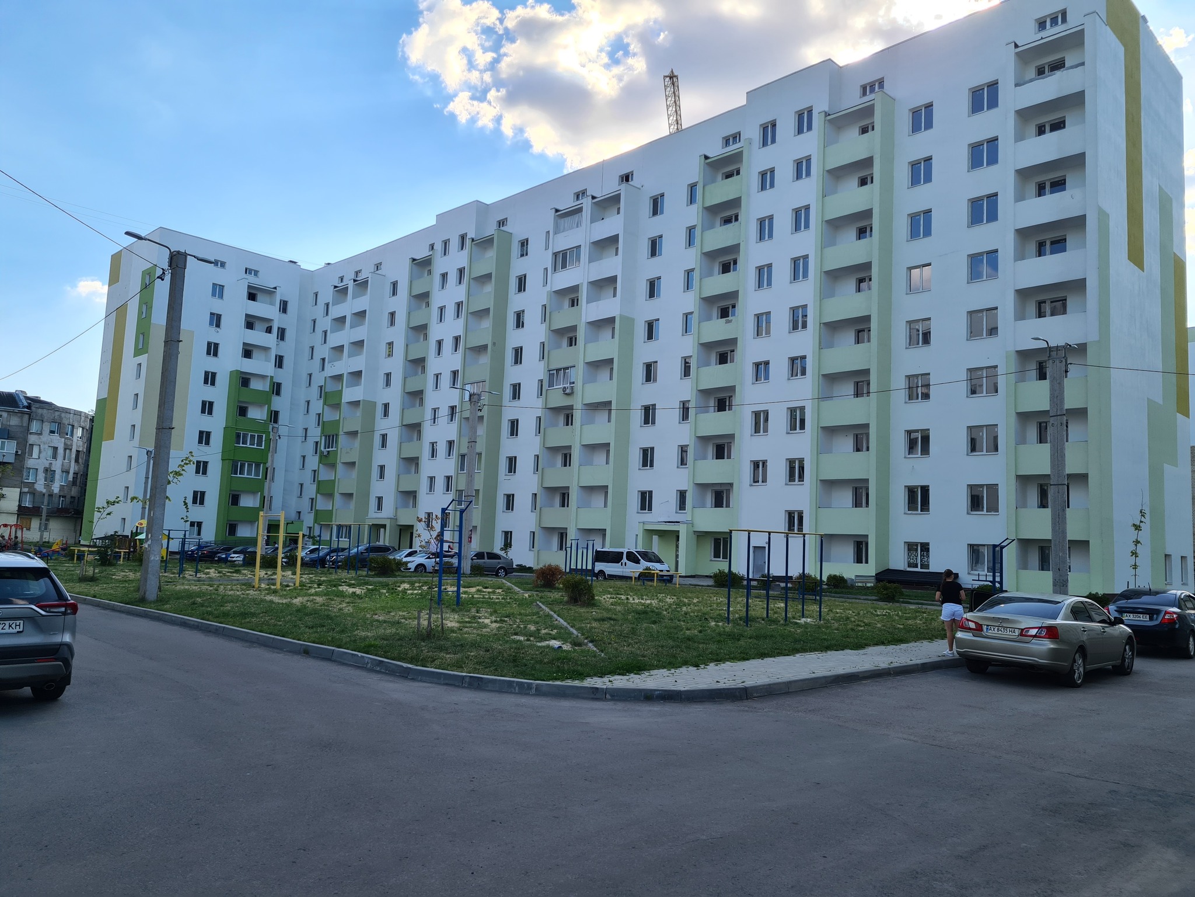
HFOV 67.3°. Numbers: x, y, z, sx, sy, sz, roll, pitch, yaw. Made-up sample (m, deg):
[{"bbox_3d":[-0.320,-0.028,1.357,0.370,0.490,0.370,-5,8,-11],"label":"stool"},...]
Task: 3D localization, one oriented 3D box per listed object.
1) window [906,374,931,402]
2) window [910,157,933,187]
[{"bbox_3d":[17.062,-3.183,47.691,0.150,1.431,1.363,8,-8,-44],"label":"window"},{"bbox_3d":[16.929,-14.414,46.958,0.183,1.386,1.344,8,-7,-43],"label":"window"}]

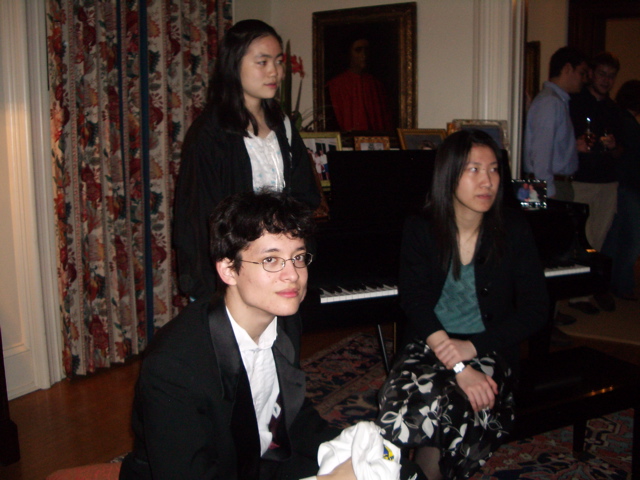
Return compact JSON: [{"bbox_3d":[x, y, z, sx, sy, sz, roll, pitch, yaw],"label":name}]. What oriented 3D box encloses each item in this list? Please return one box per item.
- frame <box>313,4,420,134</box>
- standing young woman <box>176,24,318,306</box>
[{"bbox_3d":[0.284,-1.068,4.286,0.759,0.909,0.070,5,10,28],"label":"frame"},{"bbox_3d":[-0.194,0.171,1.943,0.460,1.596,0.310,-7,11,-37],"label":"standing young woman"}]

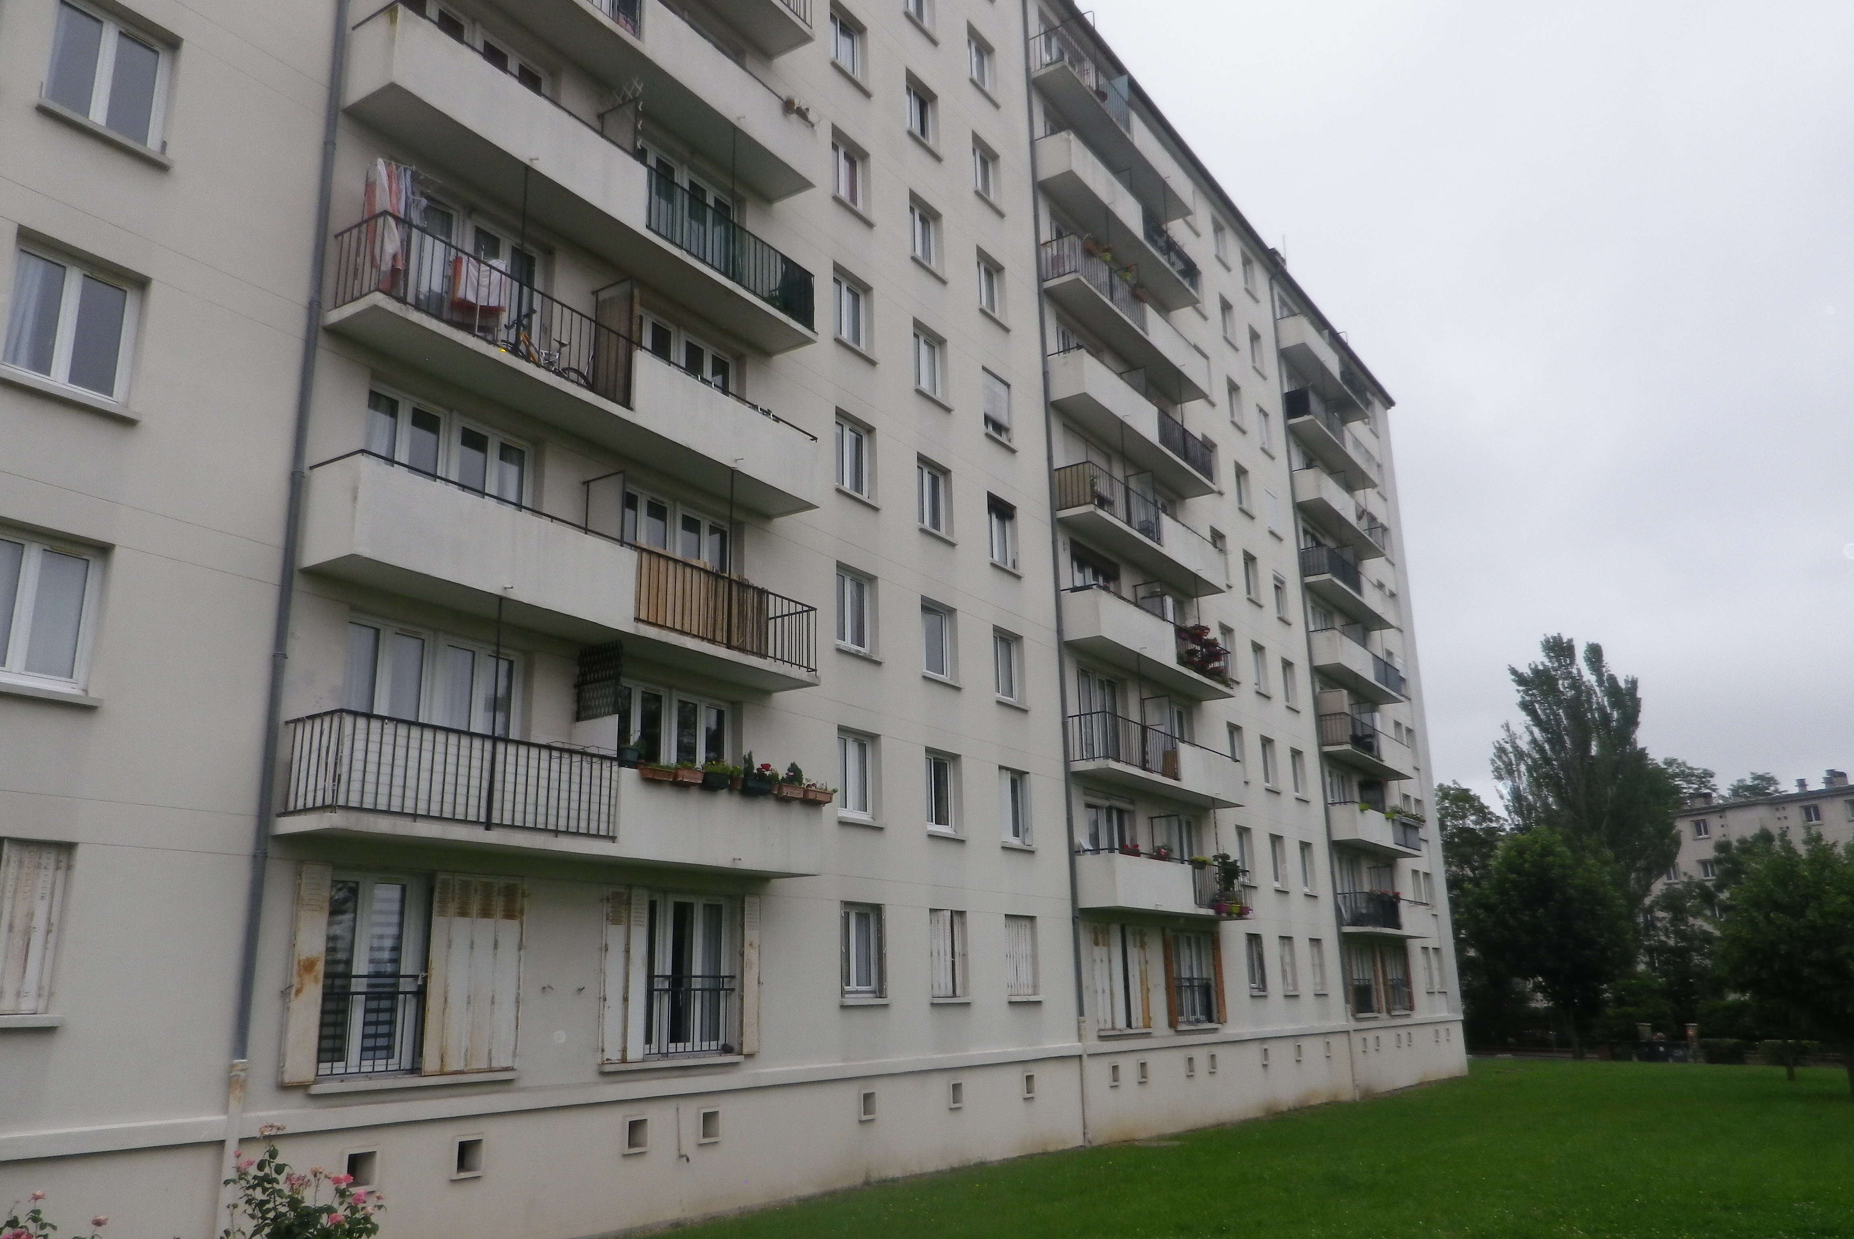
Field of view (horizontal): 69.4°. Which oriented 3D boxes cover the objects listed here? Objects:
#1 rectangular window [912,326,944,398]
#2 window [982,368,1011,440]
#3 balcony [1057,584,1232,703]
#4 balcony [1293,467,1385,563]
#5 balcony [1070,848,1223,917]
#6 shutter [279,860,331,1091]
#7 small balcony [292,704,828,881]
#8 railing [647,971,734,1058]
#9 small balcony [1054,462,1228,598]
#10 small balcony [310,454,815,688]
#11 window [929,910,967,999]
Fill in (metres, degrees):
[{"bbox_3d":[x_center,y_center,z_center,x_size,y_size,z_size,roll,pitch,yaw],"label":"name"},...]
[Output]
[{"bbox_3d":[-0.025,-4.823,25.553,0.132,1.426,1.141,-12,-19,32],"label":"rectangular window"},{"bbox_3d":[1.378,-4.378,27.588,0.138,1.320,1.141,-12,-19,32],"label":"window"},{"bbox_3d":[5.286,0.660,30.998,0.872,1.120,7.456,-12,-19,32],"label":"balcony"},{"bbox_3d":[14.538,-3.612,46.937,0.872,1.120,7.392,-12,-19,32],"label":"balcony"},{"bbox_3d":[5.411,5.953,29.460,0.894,1.059,7.233,-12,-19,32],"label":"balcony"},{"bbox_3d":[-6.031,3.429,13.031,0.102,2.088,0.316,-12,-19,32],"label":"shutter"},{"bbox_3d":[-3.930,2.295,15.947,0.908,1.100,7.453,-12,-19,32],"label":"small balcony"},{"bbox_3d":[-3.125,5.148,17.475,0.051,0.950,1.850,-12,-19,32],"label":"railing"},{"bbox_3d":[5.217,-1.983,31.752,0.872,1.120,7.456,-12,-19,32],"label":"small balcony"},{"bbox_3d":[-4.007,-0.296,16.684,0.908,1.100,7.466,-12,-19,32],"label":"small balcony"},{"bbox_3d":[0.316,5.619,22.524,0.132,1.436,1.110,-12,-19,32],"label":"window"}]

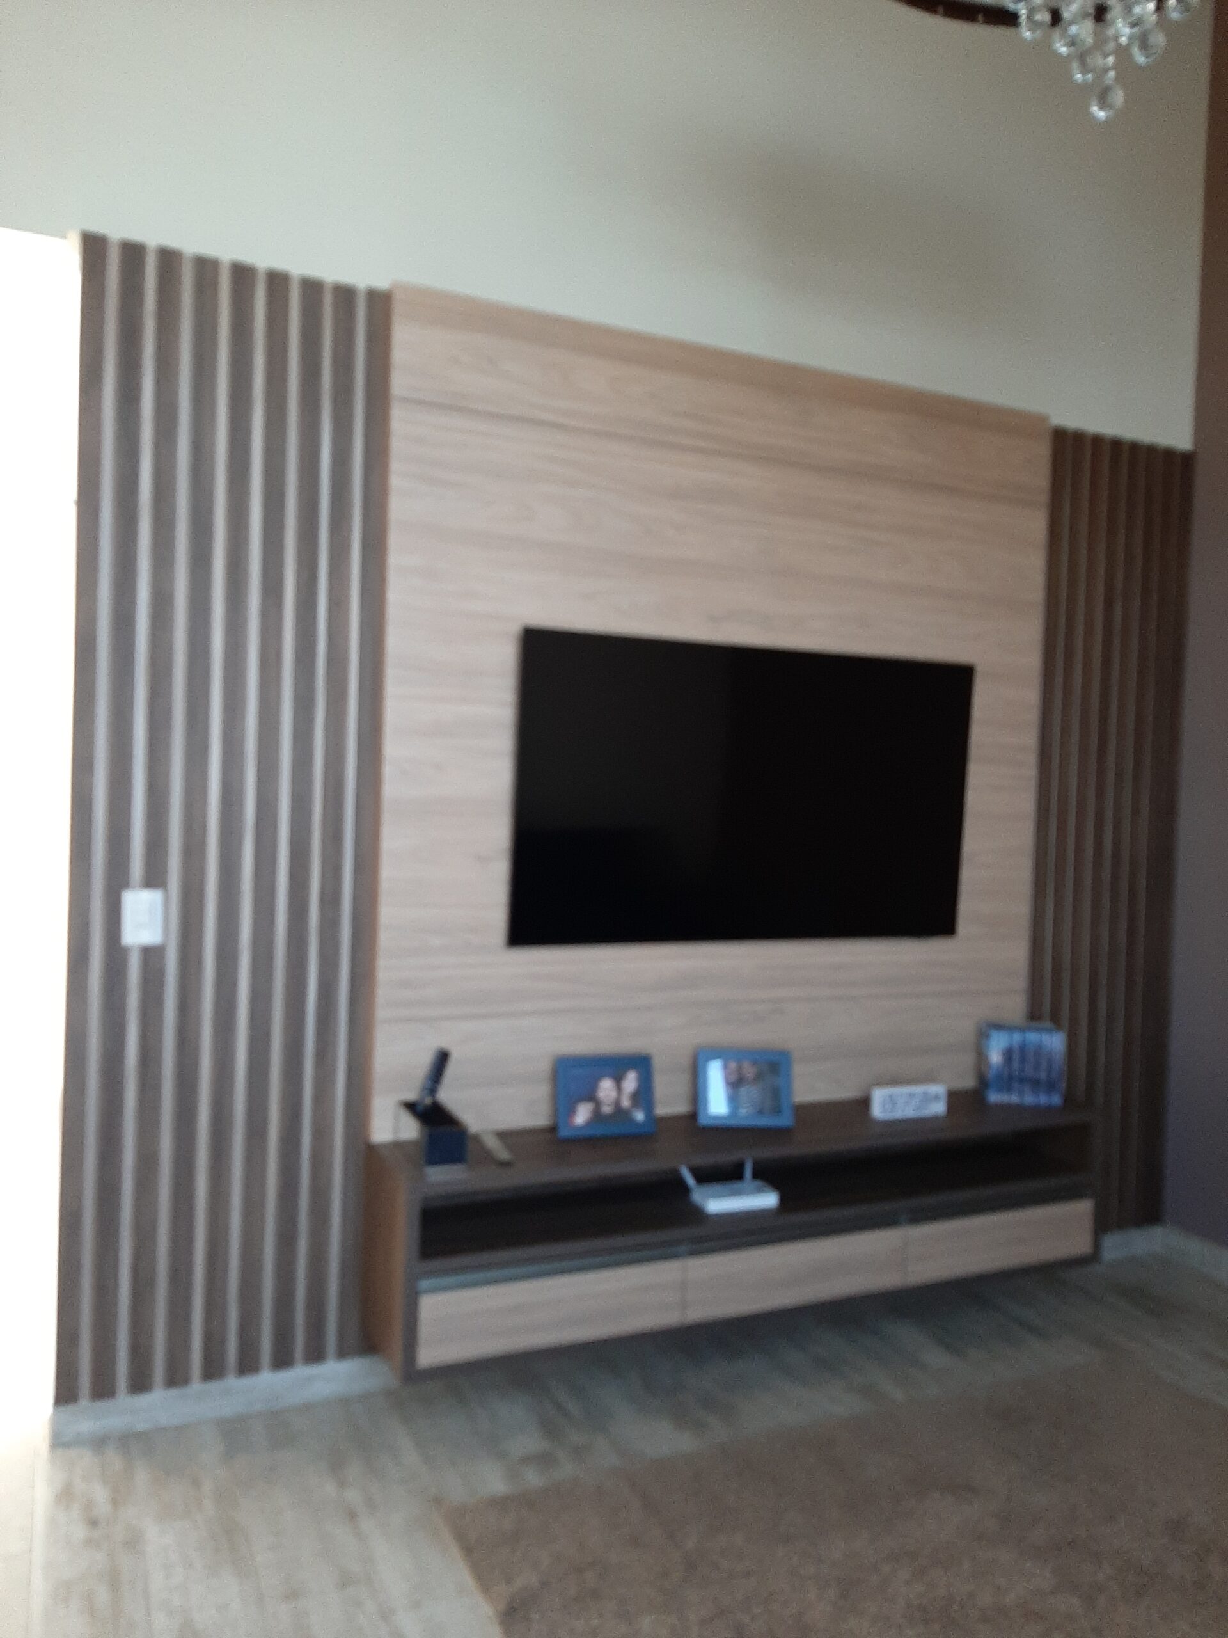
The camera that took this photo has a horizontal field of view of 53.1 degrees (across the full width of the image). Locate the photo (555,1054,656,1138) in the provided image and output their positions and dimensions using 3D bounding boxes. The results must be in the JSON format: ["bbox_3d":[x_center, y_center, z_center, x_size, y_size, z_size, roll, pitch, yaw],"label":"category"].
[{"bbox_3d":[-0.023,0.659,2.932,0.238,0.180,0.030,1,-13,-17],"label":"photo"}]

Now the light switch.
[{"bbox_3d":[-0.989,0.206,2.584,0.082,0.117,0.012,1,1,-24],"label":"light switch"}]

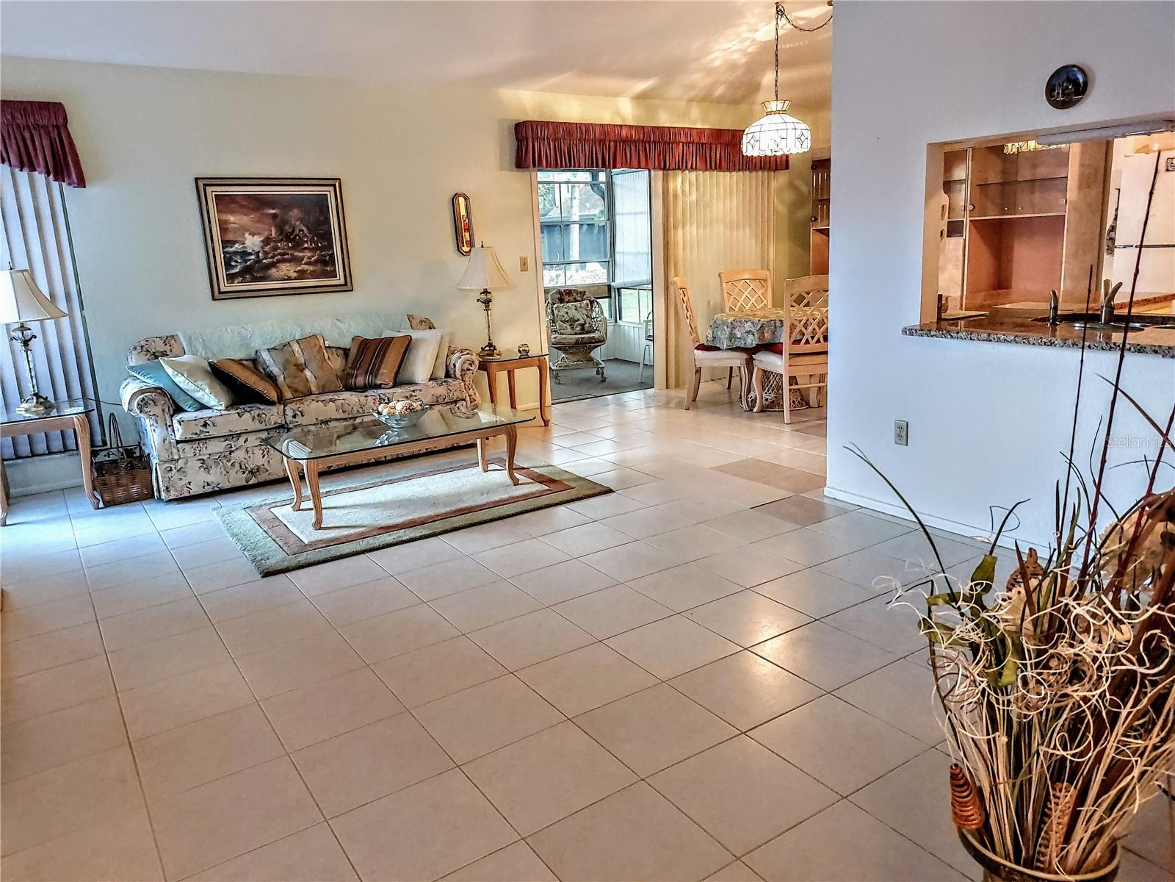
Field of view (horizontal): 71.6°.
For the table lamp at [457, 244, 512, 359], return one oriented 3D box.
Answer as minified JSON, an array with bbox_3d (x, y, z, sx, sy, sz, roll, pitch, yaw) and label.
[{"bbox_3d":[-0.761,-1.046,6.098,0.412,0.858,0.412,-2,13,1],"label":"table lamp"}]

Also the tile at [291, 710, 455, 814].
[{"bbox_3d":[-0.564,0.840,2.137,0.336,0.010,0.336,-11,16,-33],"label":"tile"}]

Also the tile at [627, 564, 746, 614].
[{"bbox_3d":[0.379,0.564,3.140,0.336,0.010,0.336,-11,16,-33],"label":"tile"}]

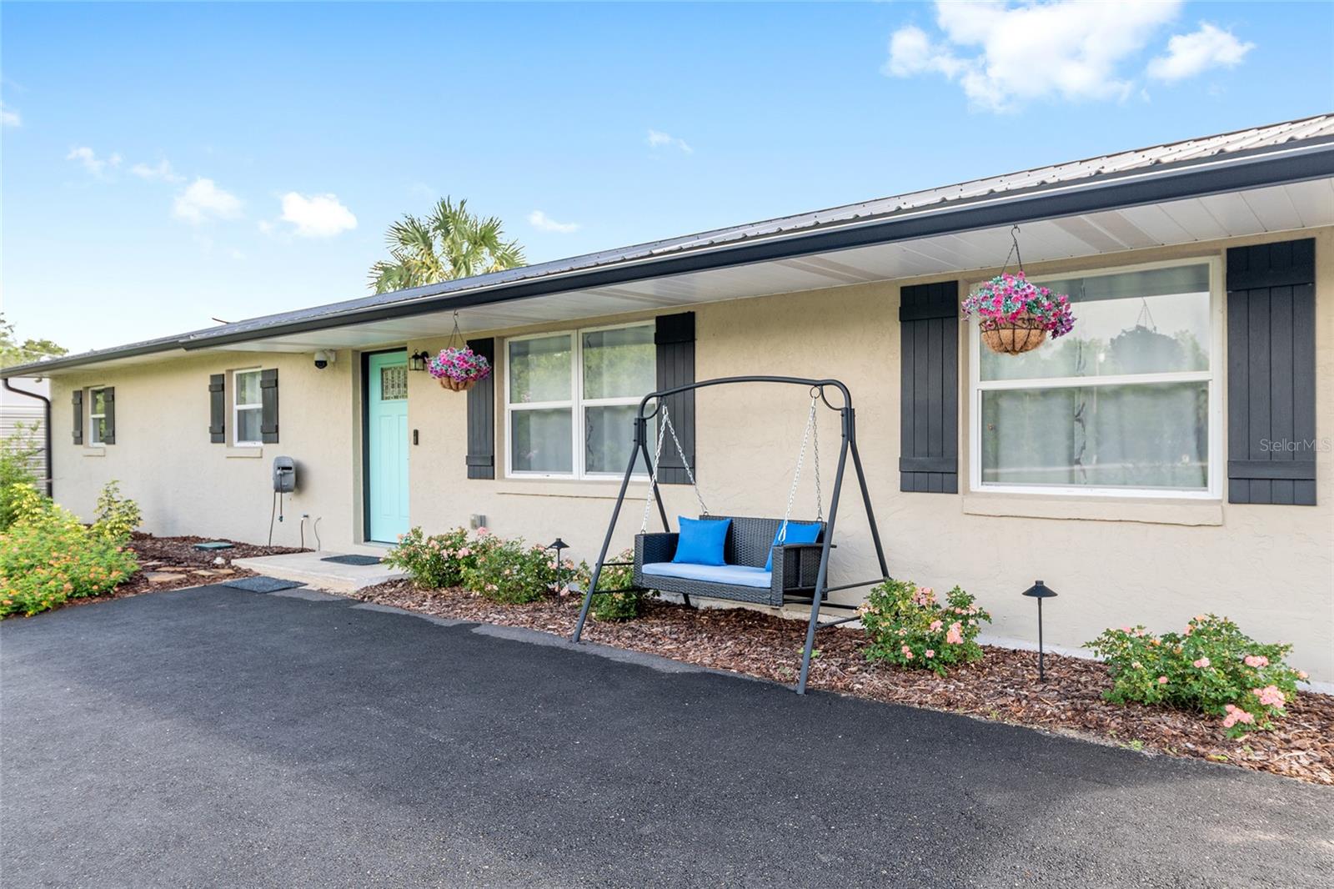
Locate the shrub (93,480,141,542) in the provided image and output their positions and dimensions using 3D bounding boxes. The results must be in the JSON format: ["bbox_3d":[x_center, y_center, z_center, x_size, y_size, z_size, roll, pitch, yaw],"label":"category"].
[{"bbox_3d":[-7.179,0.868,12.101,0.620,0.820,0.620,0,0,40],"label":"shrub"}]

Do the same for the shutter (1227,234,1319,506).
[{"bbox_3d":[3.015,-0.351,4.626,0.376,1.303,0.045,0,0,40],"label":"shutter"}]

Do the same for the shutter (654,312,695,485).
[{"bbox_3d":[0.066,-0.349,7.177,0.388,1.311,0.040,0,0,40],"label":"shutter"}]

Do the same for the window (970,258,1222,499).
[{"bbox_3d":[2.443,-0.354,5.372,1.375,1.292,0.090,0,0,40],"label":"window"}]

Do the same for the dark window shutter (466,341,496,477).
[{"bbox_3d":[-1.742,-0.325,8.621,0.376,1.303,0.045,0,0,40],"label":"dark window shutter"}]

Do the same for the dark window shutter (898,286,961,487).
[{"bbox_3d":[1.633,-0.348,5.787,0.376,1.303,0.045,0,0,40],"label":"dark window shutter"}]

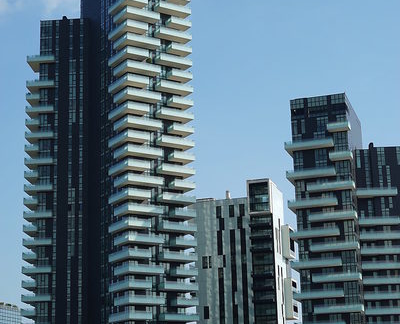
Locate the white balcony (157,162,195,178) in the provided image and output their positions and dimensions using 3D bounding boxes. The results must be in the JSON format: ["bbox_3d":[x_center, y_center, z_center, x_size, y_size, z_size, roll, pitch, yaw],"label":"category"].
[{"bbox_3d":[-5.850,2.220,221.190,9.100,1.570,3.400,8,-18,-32],"label":"white balcony"}]

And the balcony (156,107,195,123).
[{"bbox_3d":[-6.230,-11.300,224.790,9.100,1.570,3.400,8,-18,-32],"label":"balcony"}]

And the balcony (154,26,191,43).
[{"bbox_3d":[-6.800,-31.590,230.190,9.100,1.570,3.400,8,-18,-32],"label":"balcony"}]

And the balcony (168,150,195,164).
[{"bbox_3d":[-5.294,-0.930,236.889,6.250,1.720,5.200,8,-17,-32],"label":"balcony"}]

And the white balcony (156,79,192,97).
[{"bbox_3d":[-6.420,-18.060,226.590,9.100,1.570,3.400,8,-18,-32],"label":"white balcony"}]

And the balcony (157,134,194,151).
[{"bbox_3d":[-6.040,-4.540,222.990,9.100,1.570,3.400,8,-18,-32],"label":"balcony"}]

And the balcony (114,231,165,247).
[{"bbox_3d":[-14.090,18.490,213.350,9.210,1.570,7.040,8,-18,-32],"label":"balcony"}]

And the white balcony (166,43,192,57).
[{"bbox_3d":[-5.290,-28.010,230.170,5.740,1.570,3.400,8,-18,-32],"label":"white balcony"}]

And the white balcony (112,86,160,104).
[{"bbox_3d":[-15.050,-15.320,222.350,9.210,1.570,7.040,8,-18,-32],"label":"white balcony"}]

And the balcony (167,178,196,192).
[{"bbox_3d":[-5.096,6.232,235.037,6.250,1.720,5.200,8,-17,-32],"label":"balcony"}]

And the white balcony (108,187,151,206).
[{"bbox_3d":[-17.612,8.849,229.039,6.250,1.720,10.200,8,-17,-32],"label":"white balcony"}]

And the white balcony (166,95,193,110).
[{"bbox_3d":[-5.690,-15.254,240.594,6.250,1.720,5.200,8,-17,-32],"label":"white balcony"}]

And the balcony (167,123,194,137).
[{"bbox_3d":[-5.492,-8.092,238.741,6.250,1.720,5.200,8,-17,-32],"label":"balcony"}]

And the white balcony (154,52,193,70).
[{"bbox_3d":[-6.610,-24.820,228.390,9.100,1.570,3.400,8,-18,-32],"label":"white balcony"}]

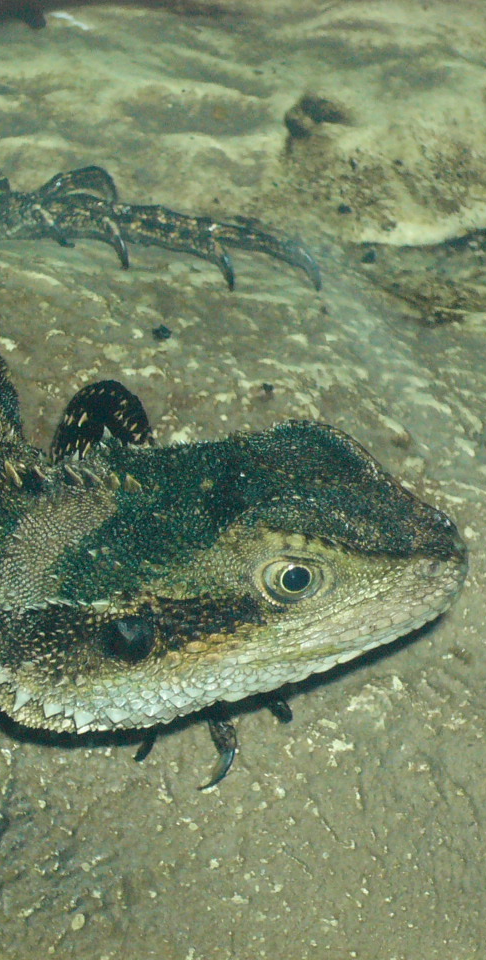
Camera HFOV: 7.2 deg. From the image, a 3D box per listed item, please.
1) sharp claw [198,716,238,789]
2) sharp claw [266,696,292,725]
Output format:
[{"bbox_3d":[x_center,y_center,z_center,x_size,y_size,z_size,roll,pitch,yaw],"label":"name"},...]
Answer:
[{"bbox_3d":[-0.004,0.048,0.688,0.005,0.006,0.013,6,44,6],"label":"sharp claw"},{"bbox_3d":[0.007,0.041,0.695,0.004,0.004,0.006,-18,47,-18],"label":"sharp claw"}]

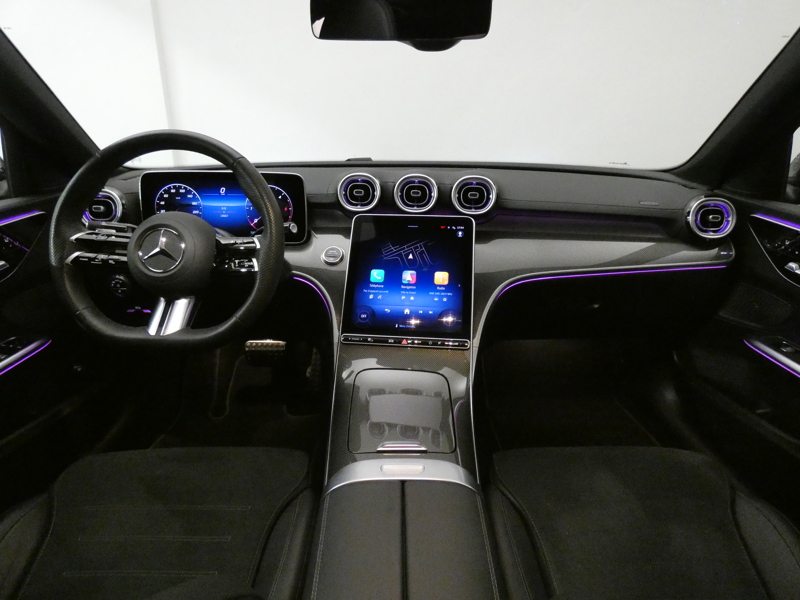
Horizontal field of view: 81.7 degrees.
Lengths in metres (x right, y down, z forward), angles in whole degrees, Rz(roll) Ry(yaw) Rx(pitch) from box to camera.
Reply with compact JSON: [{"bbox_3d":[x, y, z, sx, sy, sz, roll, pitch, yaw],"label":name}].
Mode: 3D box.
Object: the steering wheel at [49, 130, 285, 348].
[{"bbox_3d":[-0.376,-0.097,0.745,0.372,0.355,0.100,1,-4,0],"label":"steering wheel"}]

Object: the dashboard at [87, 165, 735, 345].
[{"bbox_3d":[0.013,-0.114,0.936,1.330,0.300,0.430,1,19,0],"label":"dashboard"}]

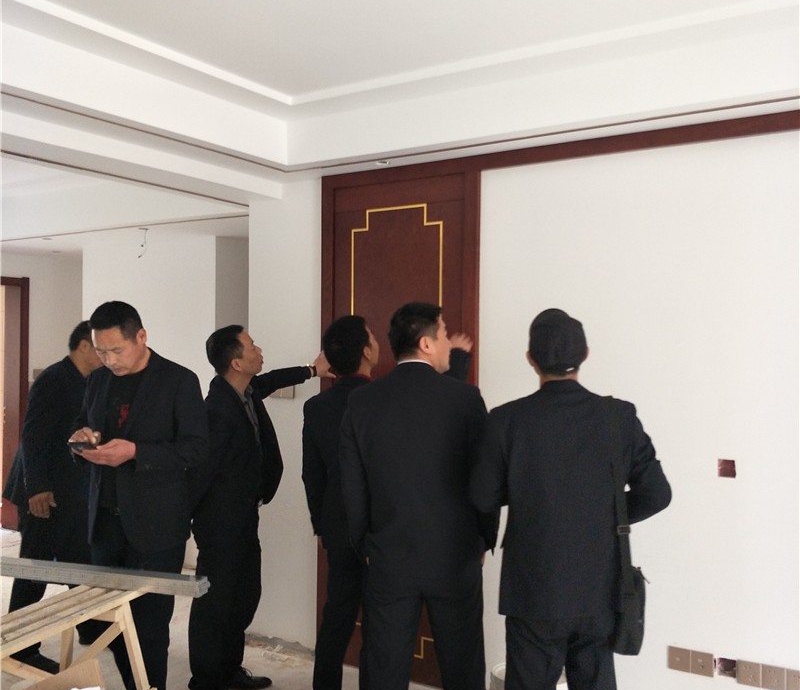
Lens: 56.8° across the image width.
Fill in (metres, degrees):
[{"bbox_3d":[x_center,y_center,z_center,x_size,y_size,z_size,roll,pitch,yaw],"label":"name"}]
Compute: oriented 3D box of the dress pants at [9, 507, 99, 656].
[{"bbox_3d":[-1.720,1.094,3.730,0.470,0.890,0.360,0,1,3],"label":"dress pants"}]

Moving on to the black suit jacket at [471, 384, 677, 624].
[{"bbox_3d":[0.535,0.470,2.400,0.610,0.740,0.430,0,1,6],"label":"black suit jacket"}]

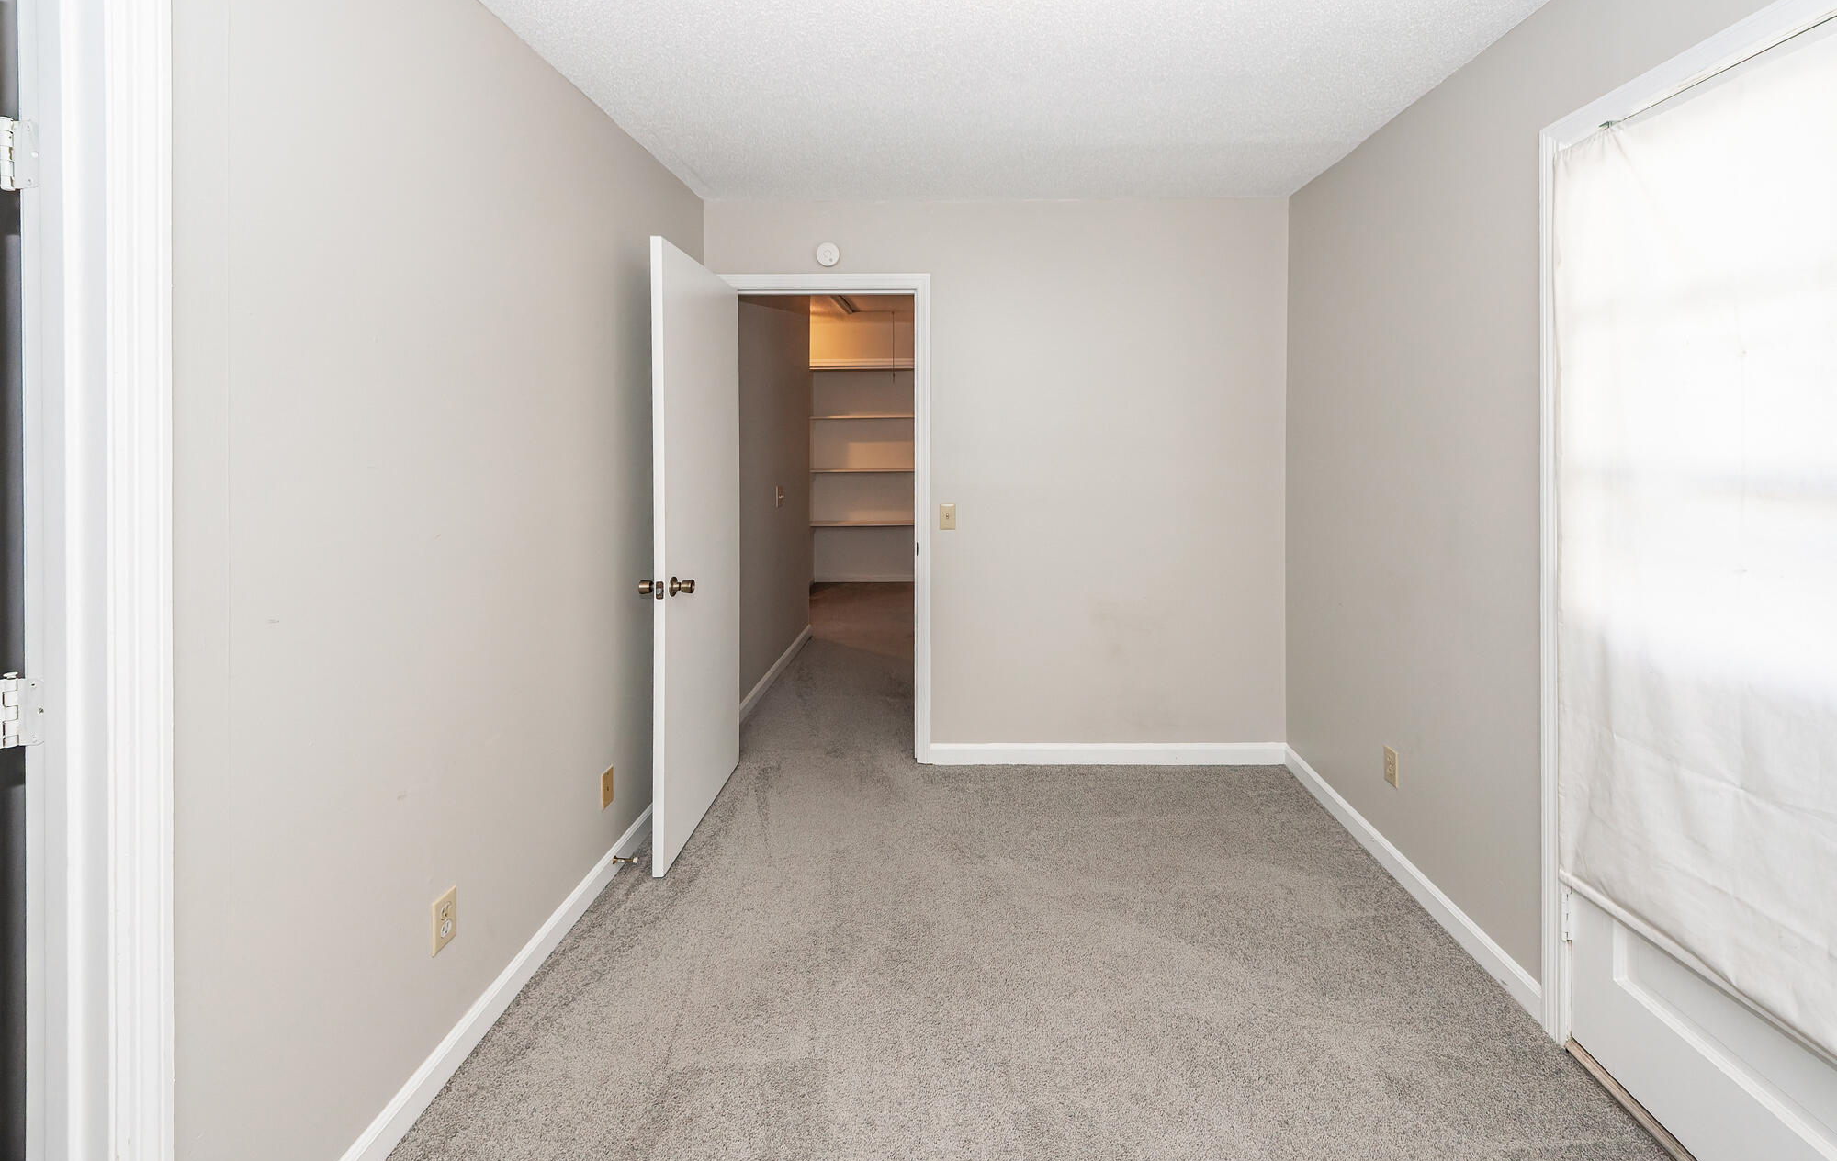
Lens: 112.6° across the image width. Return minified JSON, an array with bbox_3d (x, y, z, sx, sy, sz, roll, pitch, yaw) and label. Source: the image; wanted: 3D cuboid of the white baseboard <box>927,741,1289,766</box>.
[{"bbox_3d":[0.817,0.747,2.630,1.540,0.095,0.018,0,4,0],"label":"white baseboard"}]

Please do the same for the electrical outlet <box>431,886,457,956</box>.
[{"bbox_3d":[-1.048,0.755,1.355,0.008,0.115,0.069,0,4,5],"label":"electrical outlet"}]

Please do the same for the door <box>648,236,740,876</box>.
[{"bbox_3d":[-0.811,-0.160,2.300,0.038,2.030,0.735,0,4,3],"label":"door"}]

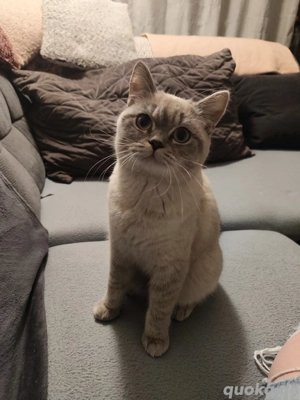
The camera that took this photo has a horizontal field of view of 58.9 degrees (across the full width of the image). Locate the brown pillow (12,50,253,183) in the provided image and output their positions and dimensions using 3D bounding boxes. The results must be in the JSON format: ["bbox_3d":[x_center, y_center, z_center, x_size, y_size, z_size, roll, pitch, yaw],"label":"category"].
[{"bbox_3d":[0.005,-0.325,0.985,0.790,0.420,0.200,-11,0,-16],"label":"brown pillow"}]

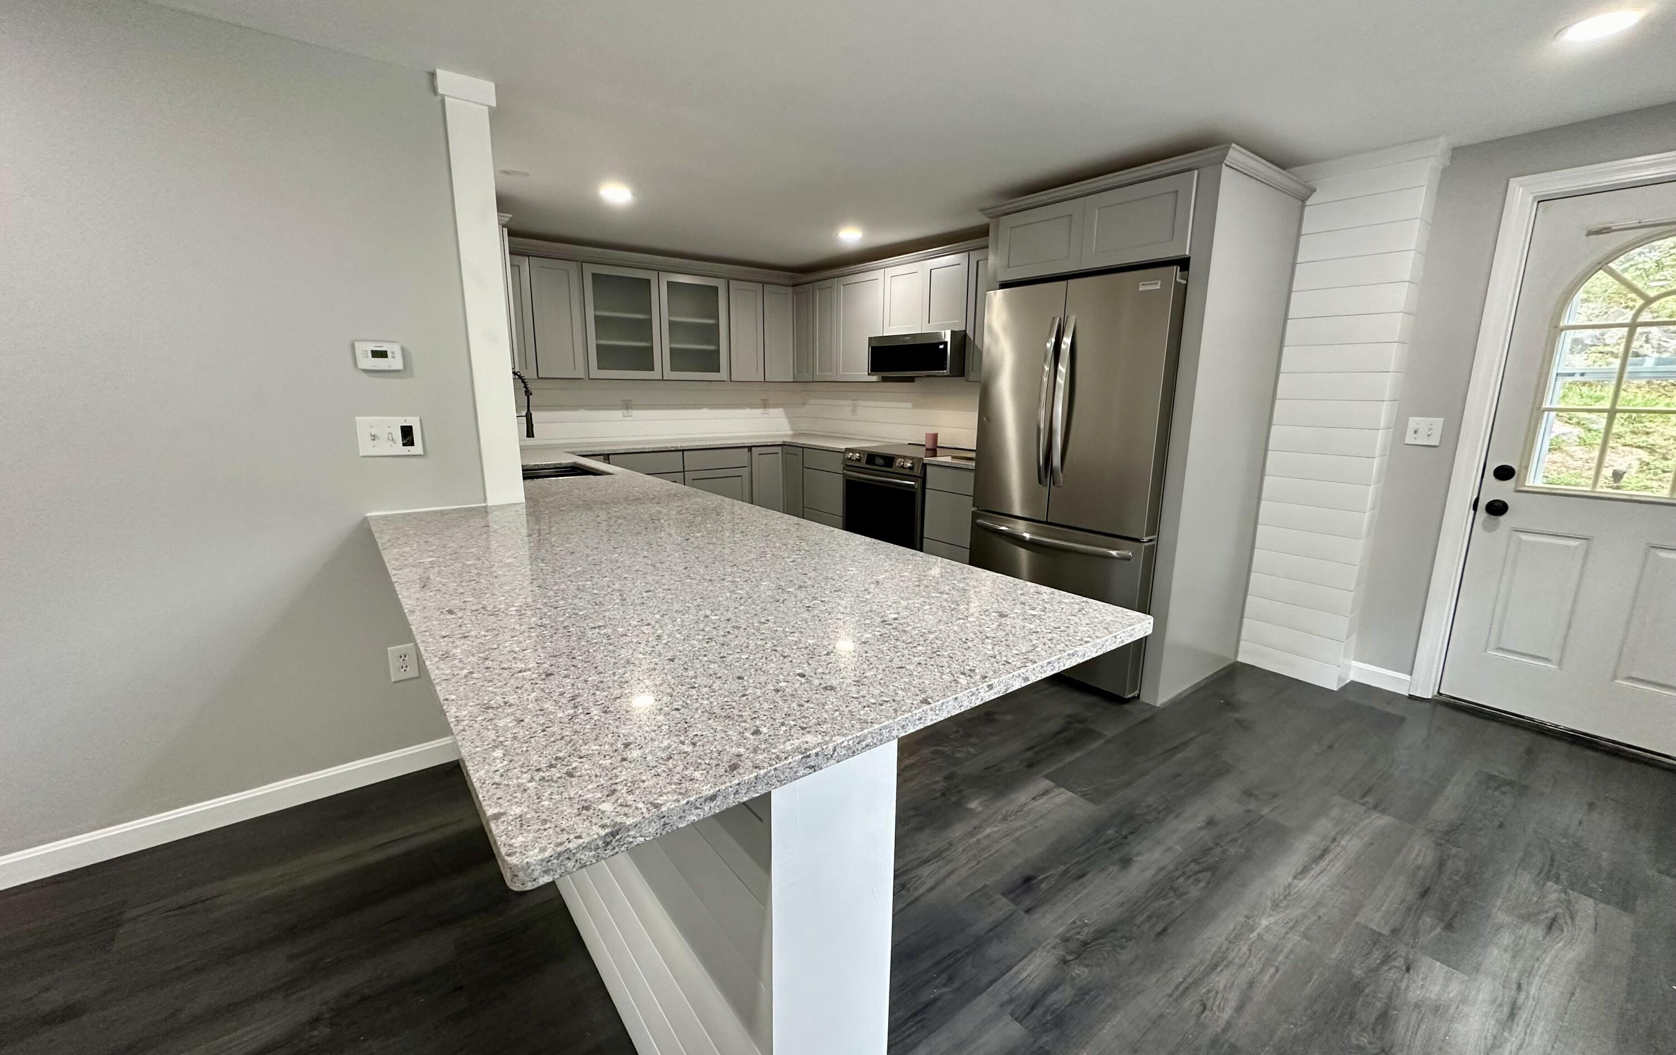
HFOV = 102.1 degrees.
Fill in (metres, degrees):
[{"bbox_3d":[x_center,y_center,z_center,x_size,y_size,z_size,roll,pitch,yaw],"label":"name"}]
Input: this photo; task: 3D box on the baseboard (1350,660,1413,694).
[{"bbox_3d":[2.525,0.699,3.151,0.014,0.094,0.220,-8,15,-37],"label":"baseboard"}]

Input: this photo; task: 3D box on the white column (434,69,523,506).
[{"bbox_3d":[-1.222,-0.754,2.328,0.167,1.370,0.155,-8,15,-36],"label":"white column"}]

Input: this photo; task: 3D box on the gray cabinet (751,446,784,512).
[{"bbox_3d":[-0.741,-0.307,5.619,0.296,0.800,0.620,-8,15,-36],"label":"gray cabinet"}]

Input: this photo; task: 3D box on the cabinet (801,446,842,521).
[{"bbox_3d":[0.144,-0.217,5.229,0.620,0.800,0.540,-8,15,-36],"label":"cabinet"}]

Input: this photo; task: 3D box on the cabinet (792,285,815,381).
[{"bbox_3d":[-0.157,-1.600,5.631,0.318,0.769,0.275,-8,15,-36],"label":"cabinet"}]

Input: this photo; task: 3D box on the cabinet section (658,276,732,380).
[{"bbox_3d":[-1.163,-1.511,5.207,0.532,0.752,0.325,-8,15,-36],"label":"cabinet section"}]

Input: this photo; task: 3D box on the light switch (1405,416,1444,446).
[{"bbox_3d":[2.530,-0.410,2.924,0.014,0.118,0.117,-8,15,-37],"label":"light switch"}]

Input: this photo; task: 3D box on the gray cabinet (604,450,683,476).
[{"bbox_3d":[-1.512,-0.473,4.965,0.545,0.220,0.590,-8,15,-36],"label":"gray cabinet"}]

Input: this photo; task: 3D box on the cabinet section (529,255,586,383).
[{"bbox_3d":[-1.953,-1.399,4.630,0.302,0.752,0.325,-8,15,-36],"label":"cabinet section"}]

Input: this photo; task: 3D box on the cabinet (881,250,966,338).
[{"bbox_3d":[0.680,-1.522,4.524,0.318,0.453,0.763,-8,15,-36],"label":"cabinet"}]

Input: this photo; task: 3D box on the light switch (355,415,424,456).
[{"bbox_3d":[-1.446,-0.294,2.192,0.172,0.123,0.014,-8,15,-37],"label":"light switch"}]

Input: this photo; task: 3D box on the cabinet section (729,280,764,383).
[{"bbox_3d":[-0.811,-1.562,5.465,0.298,0.752,0.325,-8,15,-36],"label":"cabinet section"}]

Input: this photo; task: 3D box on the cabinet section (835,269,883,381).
[{"bbox_3d":[0.280,-1.454,5.004,0.325,0.752,0.532,-8,15,-36],"label":"cabinet section"}]

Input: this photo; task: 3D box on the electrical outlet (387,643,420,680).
[{"bbox_3d":[-1.490,0.462,2.325,0.076,0.124,0.009,-8,15,-37],"label":"electrical outlet"}]

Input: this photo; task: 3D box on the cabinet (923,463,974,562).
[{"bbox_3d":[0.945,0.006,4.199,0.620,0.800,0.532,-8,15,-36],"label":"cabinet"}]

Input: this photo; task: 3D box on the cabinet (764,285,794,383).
[{"bbox_3d":[-0.572,-1.614,5.676,0.290,0.769,0.316,-8,15,-36],"label":"cabinet"}]

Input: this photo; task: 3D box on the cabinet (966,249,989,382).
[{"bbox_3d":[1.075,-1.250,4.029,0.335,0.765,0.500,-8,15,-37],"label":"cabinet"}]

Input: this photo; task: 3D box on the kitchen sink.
[{"bbox_3d":[-1.453,-0.165,3.461,0.440,0.220,0.670,-8,15,-37],"label":"kitchen sink"}]

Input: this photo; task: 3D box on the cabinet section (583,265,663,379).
[{"bbox_3d":[-1.597,-1.450,4.890,0.530,0.752,0.325,-8,15,-36],"label":"cabinet section"}]

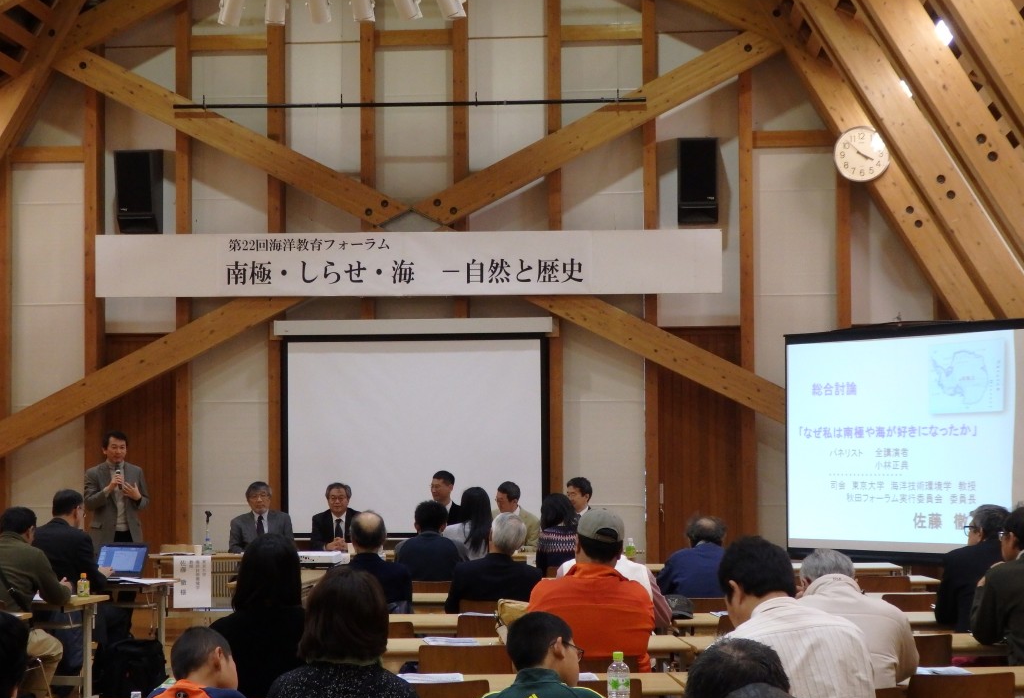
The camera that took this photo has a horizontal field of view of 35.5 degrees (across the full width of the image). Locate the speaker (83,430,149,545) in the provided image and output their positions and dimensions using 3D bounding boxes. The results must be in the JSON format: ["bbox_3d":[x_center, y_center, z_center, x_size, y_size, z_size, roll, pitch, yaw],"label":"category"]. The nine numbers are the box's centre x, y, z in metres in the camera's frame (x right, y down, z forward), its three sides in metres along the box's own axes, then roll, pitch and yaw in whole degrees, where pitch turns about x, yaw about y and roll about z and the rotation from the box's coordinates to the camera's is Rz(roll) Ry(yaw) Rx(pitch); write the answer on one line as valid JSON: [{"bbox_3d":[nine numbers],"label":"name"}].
[{"bbox_3d":[-3.066,1.481,12.348,0.520,1.700,0.380,1,-4,-21],"label":"speaker"}]

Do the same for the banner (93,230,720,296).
[{"bbox_3d":[-1.020,-0.805,15.050,5.930,0.590,0.030,-1,-3,5],"label":"banner"}]

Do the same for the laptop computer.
[{"bbox_3d":[-2.575,1.374,10.280,0.360,0.235,0.300,-1,-3,15],"label":"laptop computer"}]

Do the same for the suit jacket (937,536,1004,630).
[{"bbox_3d":[2.244,1.186,7.531,0.480,0.620,0.400,1,-4,-21],"label":"suit jacket"}]

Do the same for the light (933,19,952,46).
[{"bbox_3d":[3.030,-2.240,11.250,0.220,0.150,0.220,-1,-3,5],"label":"light"}]

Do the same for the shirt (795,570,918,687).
[{"bbox_3d":[1.135,0.985,5.530,0.520,0.500,0.420,0,-3,-7],"label":"shirt"}]

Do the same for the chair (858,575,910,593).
[{"bbox_3d":[2.153,1.730,9.570,0.420,0.790,0.500,0,-3,0],"label":"chair"}]

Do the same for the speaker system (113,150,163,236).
[{"bbox_3d":[-3.505,-1.479,14.976,0.360,0.790,0.400,0,-4,3],"label":"speaker system"}]

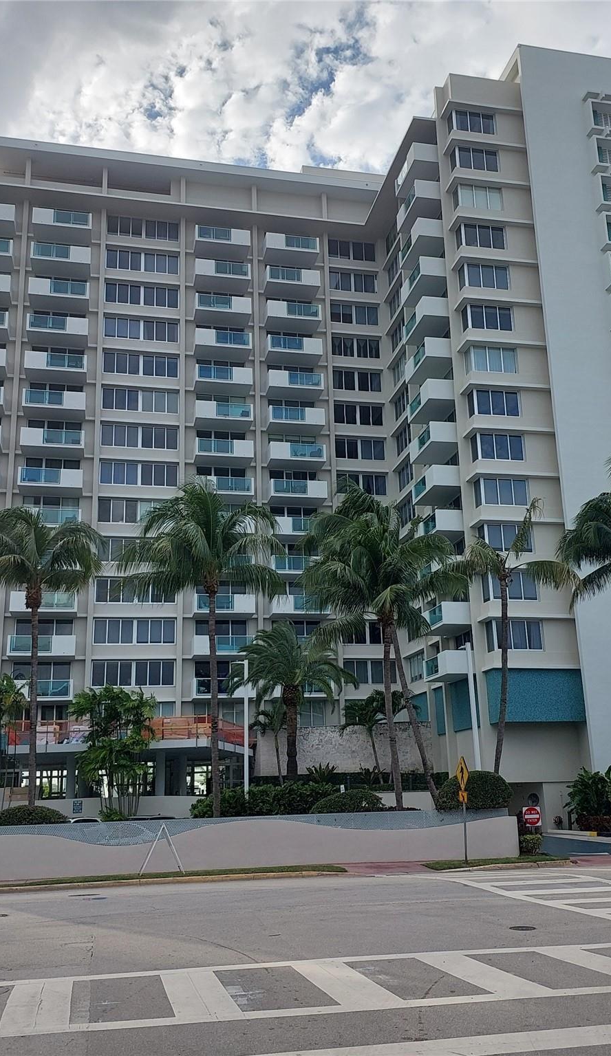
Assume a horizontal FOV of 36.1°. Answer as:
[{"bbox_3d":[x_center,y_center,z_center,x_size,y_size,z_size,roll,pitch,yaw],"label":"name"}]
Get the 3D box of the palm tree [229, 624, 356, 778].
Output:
[{"bbox_3d":[-0.613,9.154,47.339,6.448,8.068,6.255,2,-16,-13],"label":"palm tree"}]

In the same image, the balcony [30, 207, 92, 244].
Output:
[{"bbox_3d":[-17.071,-21.375,66.133,4.003,1.220,1.628,2,-16,-13],"label":"balcony"}]

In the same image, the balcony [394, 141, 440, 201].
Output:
[{"bbox_3d":[7.298,-23.396,61.516,1.606,1.220,3.953,2,-16,-11],"label":"balcony"}]

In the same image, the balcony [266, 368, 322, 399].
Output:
[{"bbox_3d":[-0.797,-10.180,66.492,4.021,1.230,1.580,2,-16,-13],"label":"balcony"}]

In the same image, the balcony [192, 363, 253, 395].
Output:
[{"bbox_3d":[-5.730,-10.333,64.973,3.950,1.210,1.635,2,-15,-13],"label":"balcony"}]

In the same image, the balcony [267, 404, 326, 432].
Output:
[{"bbox_3d":[-0.731,-7.624,66.407,3.980,1.217,1.850,2,-16,-13],"label":"balcony"}]

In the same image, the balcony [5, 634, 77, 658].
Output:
[{"bbox_3d":[-16.359,7.483,58.265,4.003,1.220,1.628,2,-16,-13],"label":"balcony"}]

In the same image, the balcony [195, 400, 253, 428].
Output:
[{"bbox_3d":[-5.751,-7.797,65.249,3.980,1.217,1.850,2,-16,-13],"label":"balcony"}]

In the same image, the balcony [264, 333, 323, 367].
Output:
[{"bbox_3d":[-0.855,-12.737,66.804,3.951,1.210,1.635,2,-15,-13],"label":"balcony"}]

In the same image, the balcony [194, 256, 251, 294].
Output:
[{"bbox_3d":[-6.012,-18.346,67.899,3.958,1.220,1.628,2,-16,-13],"label":"balcony"}]

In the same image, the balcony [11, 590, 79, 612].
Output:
[{"bbox_3d":[-16.227,4.786,58.301,3.969,1.210,1.635,2,-15,-13],"label":"balcony"}]

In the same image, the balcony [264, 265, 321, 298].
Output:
[{"bbox_3d":[-0.974,-17.772,67.632,3.914,1.220,1.614,2,-16,-13],"label":"balcony"}]

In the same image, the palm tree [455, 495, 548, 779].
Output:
[{"bbox_3d":[8.055,5.275,36.093,4.276,13.125,4.062,2,-16,-13],"label":"palm tree"}]

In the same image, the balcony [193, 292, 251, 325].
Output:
[{"bbox_3d":[-5.857,-15.508,66.365,3.950,1.210,1.635,2,-15,-13],"label":"balcony"}]

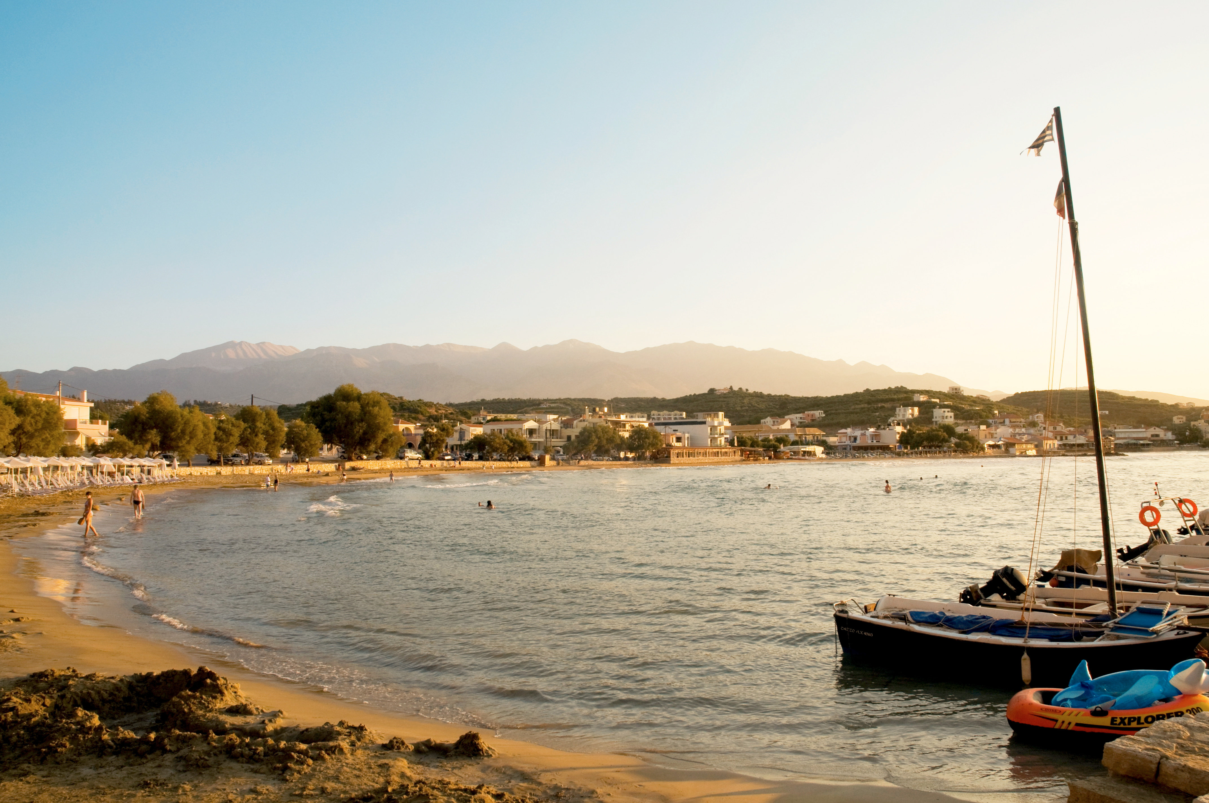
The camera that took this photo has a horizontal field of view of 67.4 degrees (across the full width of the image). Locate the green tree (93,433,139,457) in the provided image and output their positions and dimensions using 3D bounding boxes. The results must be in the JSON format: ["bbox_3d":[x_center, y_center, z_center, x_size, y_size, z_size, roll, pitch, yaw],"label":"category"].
[{"bbox_3d":[-52.253,5.160,97.000,4.453,3.541,4.231,1,-4,-28],"label":"green tree"}]

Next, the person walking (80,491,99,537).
[{"bbox_3d":[-18.741,4.118,33.000,0.600,1.697,0.460,1,-4,-29],"label":"person walking"}]

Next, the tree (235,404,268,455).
[{"bbox_3d":[-41.682,3.990,107.000,3.536,6.975,3.359,0,-4,-21],"label":"tree"}]

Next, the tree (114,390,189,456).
[{"bbox_3d":[-53.066,3.096,106.000,8.008,8.734,7.607,1,-4,-27],"label":"tree"}]

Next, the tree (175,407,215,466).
[{"bbox_3d":[-46.011,3.963,102.000,4.267,6.755,4.053,1,-4,-24],"label":"tree"}]

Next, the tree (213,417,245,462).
[{"bbox_3d":[-43.171,4.610,104.000,3.506,5.640,3.331,0,-4,-23],"label":"tree"}]

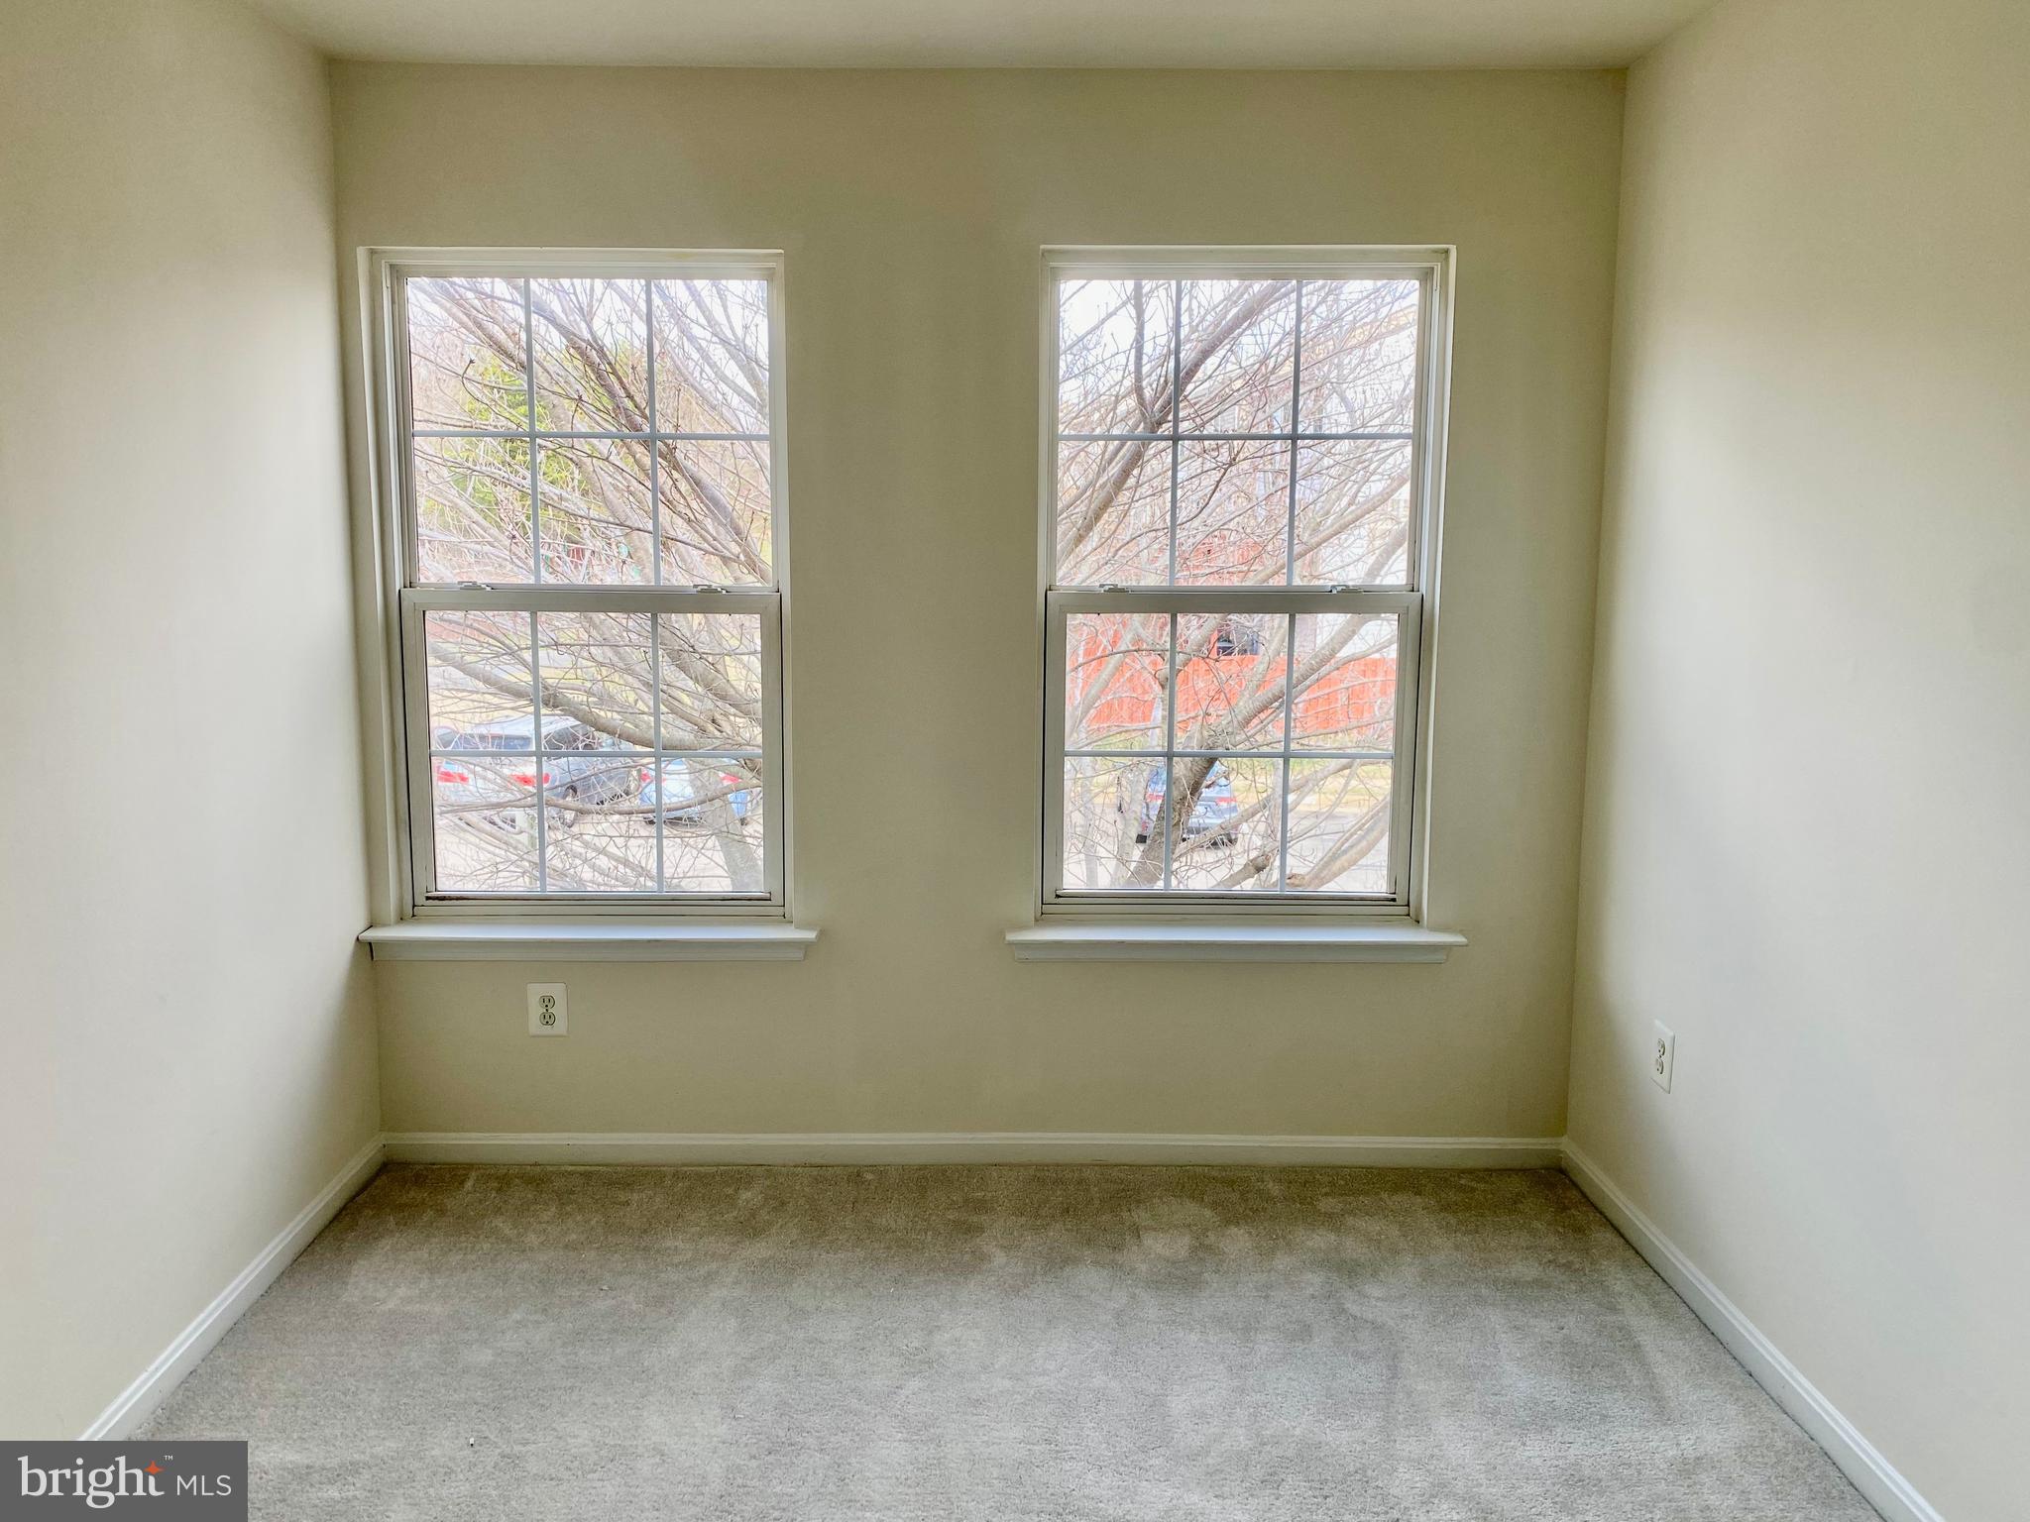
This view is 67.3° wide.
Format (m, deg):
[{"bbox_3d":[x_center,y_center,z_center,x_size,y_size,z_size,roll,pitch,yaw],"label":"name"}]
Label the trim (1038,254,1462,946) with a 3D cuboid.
[{"bbox_3d":[0.495,-0.362,3.378,0.900,1.496,0.100,0,8,-1],"label":"trim"}]

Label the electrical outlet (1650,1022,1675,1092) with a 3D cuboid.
[{"bbox_3d":[1.280,0.587,3.024,0.010,0.124,0.084,0,8,-1],"label":"electrical outlet"}]

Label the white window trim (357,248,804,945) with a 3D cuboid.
[{"bbox_3d":[-0.942,-0.368,3.391,0.901,1.458,0.100,0,8,-1],"label":"white window trim"}]

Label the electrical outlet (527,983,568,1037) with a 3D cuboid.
[{"bbox_3d":[-1.057,0.564,3.449,0.084,0.124,0.010,0,8,-1],"label":"electrical outlet"}]

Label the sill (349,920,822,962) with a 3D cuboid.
[{"bbox_3d":[-0.946,0.414,3.430,1.009,0.078,0.100,0,8,-1],"label":"sill"}]

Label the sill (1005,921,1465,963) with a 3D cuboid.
[{"bbox_3d":[0.494,0.419,3.447,1.030,0.077,0.100,0,8,-1],"label":"sill"}]

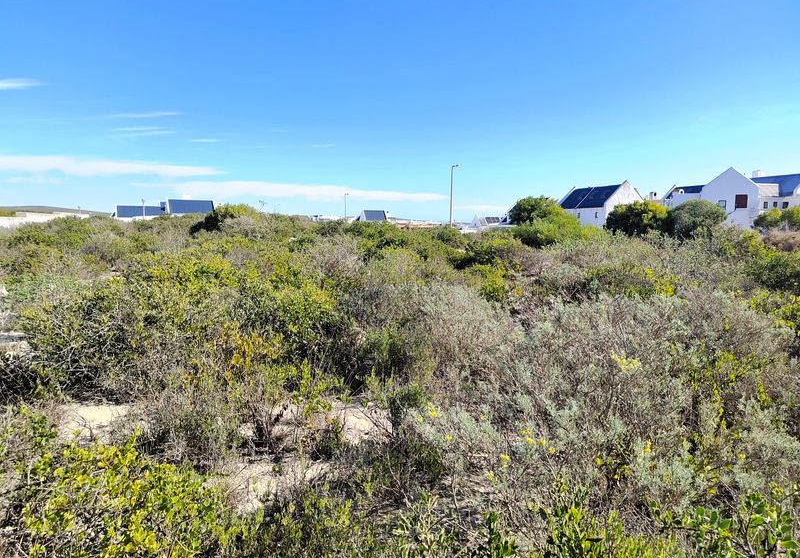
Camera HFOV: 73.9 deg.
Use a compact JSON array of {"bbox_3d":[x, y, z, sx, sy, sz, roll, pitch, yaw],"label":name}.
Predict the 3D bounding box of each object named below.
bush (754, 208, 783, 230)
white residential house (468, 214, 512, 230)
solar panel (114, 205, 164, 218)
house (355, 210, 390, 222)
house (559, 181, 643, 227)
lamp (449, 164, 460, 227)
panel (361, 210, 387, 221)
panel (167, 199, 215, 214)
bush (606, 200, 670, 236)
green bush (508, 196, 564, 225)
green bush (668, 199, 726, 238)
[{"bbox_3d":[31.893,-5.193,46.000,2.200,2.000,2.100,6,7,30],"label":"bush"},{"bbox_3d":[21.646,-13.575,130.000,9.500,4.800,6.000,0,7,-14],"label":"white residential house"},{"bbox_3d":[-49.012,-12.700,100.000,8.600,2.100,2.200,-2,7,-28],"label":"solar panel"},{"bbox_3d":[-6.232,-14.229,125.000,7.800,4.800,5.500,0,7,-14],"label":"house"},{"bbox_3d":[27.161,-9.889,72.000,6.000,6.000,10.000,0,7,-13],"label":"house"},{"bbox_3d":[5.742,-8.271,56.000,0.900,7.800,0.250,1,7,-9],"label":"lamp"},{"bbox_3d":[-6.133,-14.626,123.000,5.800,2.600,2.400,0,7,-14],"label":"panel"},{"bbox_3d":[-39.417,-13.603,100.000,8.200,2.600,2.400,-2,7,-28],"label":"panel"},{"bbox_3d":[17.052,-4.325,38.000,4.200,2.700,3.700,5,7,24],"label":"bush"},{"bbox_3d":[10.786,-5.373,42.000,4.100,2.500,3.600,3,7,14],"label":"green bush"},{"bbox_3d":[20.710,-4.142,37.000,3.700,2.800,3.400,6,7,30],"label":"green bush"}]

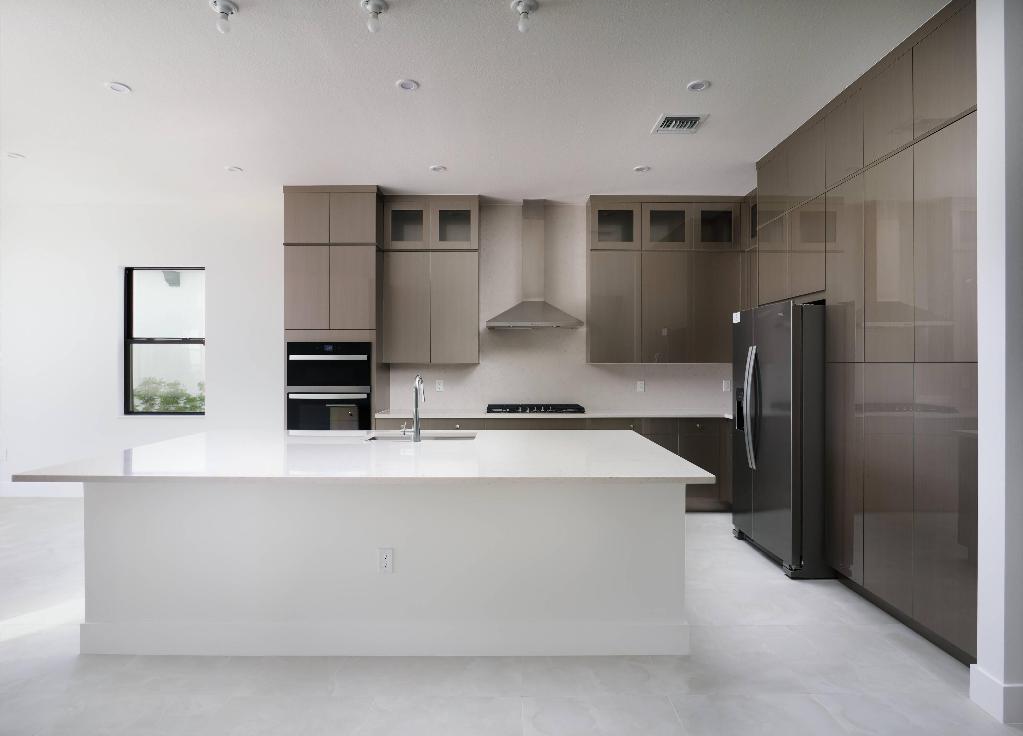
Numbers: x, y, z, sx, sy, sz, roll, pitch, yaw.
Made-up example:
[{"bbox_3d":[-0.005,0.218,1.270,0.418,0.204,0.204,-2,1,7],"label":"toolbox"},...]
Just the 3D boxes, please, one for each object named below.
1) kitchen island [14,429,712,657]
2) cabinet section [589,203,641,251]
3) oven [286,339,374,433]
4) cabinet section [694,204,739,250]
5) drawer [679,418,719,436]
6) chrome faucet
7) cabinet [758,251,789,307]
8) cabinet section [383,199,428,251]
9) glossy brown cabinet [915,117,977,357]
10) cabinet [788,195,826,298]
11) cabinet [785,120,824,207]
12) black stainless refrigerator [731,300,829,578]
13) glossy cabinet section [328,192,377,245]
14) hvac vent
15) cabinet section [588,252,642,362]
[{"bbox_3d":[-0.637,0.917,3.085,3.045,0.914,1.570,0,0,0],"label":"kitchen island"},{"bbox_3d":[1.011,-1.376,5.326,0.501,0.469,0.330,0,1,0],"label":"cabinet section"},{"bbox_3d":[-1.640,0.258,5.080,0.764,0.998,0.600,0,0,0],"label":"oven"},{"bbox_3d":[1.997,-1.378,5.330,0.454,0.469,0.330,0,1,0],"label":"cabinet section"},{"bbox_3d":[1.688,0.532,5.050,0.361,0.145,0.500,0,1,0],"label":"drawer"},{"bbox_3d":[-0.557,0.234,3.242,0.056,0.406,0.225,0,1,0],"label":"chrome faucet"},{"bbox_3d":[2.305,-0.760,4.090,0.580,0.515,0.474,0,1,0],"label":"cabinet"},{"bbox_3d":[-1.012,-1.393,5.316,0.454,0.497,0.330,0,1,0],"label":"cabinet section"},{"bbox_3d":[2.299,-0.566,2.466,0.580,1.080,0.360,0,1,0],"label":"glossy brown cabinet"},{"bbox_3d":[2.304,-0.808,3.620,0.580,0.620,0.464,0,1,0],"label":"cabinet"},{"bbox_3d":[2.340,-1.403,3.687,0.610,0.461,0.465,0,0,0],"label":"cabinet"},{"bbox_3d":[2.170,0.458,3.867,0.820,1.775,0.920,0,1,0],"label":"black stainless refrigerator"},{"bbox_3d":[-1.446,-1.371,5.164,0.432,0.468,0.610,0,1,0],"label":"glossy cabinet section"},{"bbox_3d":[1.167,-1.657,3.634,0.328,0.025,0.310,0,1,0],"label":"hvac vent"},{"bbox_3d":[1.010,-0.589,5.334,0.508,1.087,0.330,0,1,0],"label":"cabinet section"}]

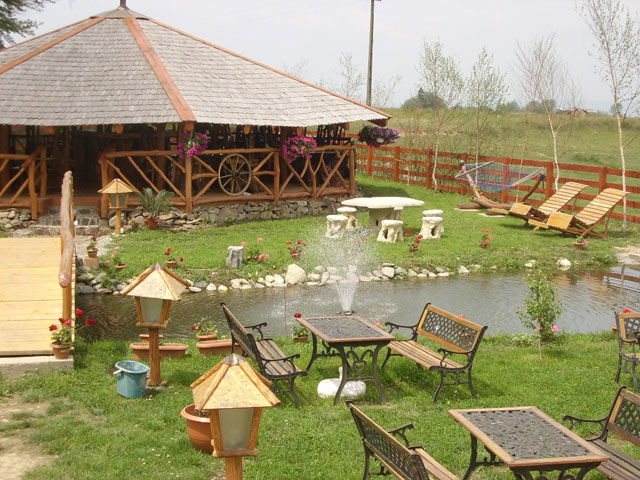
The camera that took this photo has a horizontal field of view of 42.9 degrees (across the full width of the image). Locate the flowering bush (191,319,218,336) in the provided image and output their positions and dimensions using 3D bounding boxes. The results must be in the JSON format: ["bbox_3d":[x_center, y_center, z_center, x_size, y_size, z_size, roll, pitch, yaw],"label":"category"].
[{"bbox_3d":[-1.478,1.119,10.407,0.340,0.220,0.300,1,8,0],"label":"flowering bush"}]

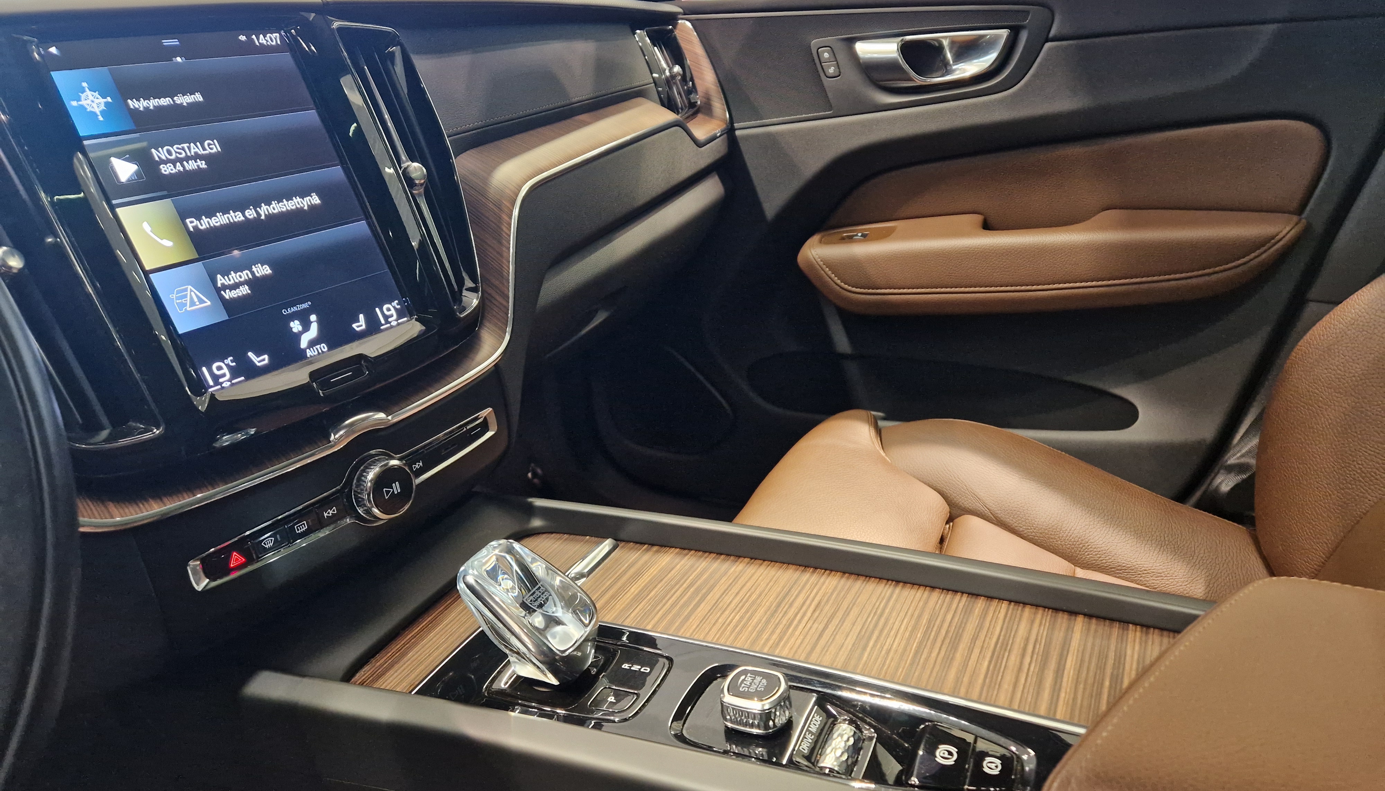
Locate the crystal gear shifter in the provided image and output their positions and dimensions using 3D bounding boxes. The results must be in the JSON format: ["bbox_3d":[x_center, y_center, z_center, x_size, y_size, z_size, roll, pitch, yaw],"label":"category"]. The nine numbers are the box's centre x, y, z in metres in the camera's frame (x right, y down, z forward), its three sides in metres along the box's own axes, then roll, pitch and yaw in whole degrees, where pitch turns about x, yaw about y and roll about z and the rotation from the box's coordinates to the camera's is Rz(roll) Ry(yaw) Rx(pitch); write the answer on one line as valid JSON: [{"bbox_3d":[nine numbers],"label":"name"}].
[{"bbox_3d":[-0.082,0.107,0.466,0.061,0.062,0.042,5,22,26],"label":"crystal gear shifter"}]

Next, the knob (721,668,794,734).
[{"bbox_3d":[0.029,0.139,0.424,0.029,0.015,0.029,5,22,26],"label":"knob"}]

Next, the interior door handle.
[{"bbox_3d":[0.258,-0.360,0.989,0.157,0.050,0.040,5,22,26],"label":"interior door handle"}]

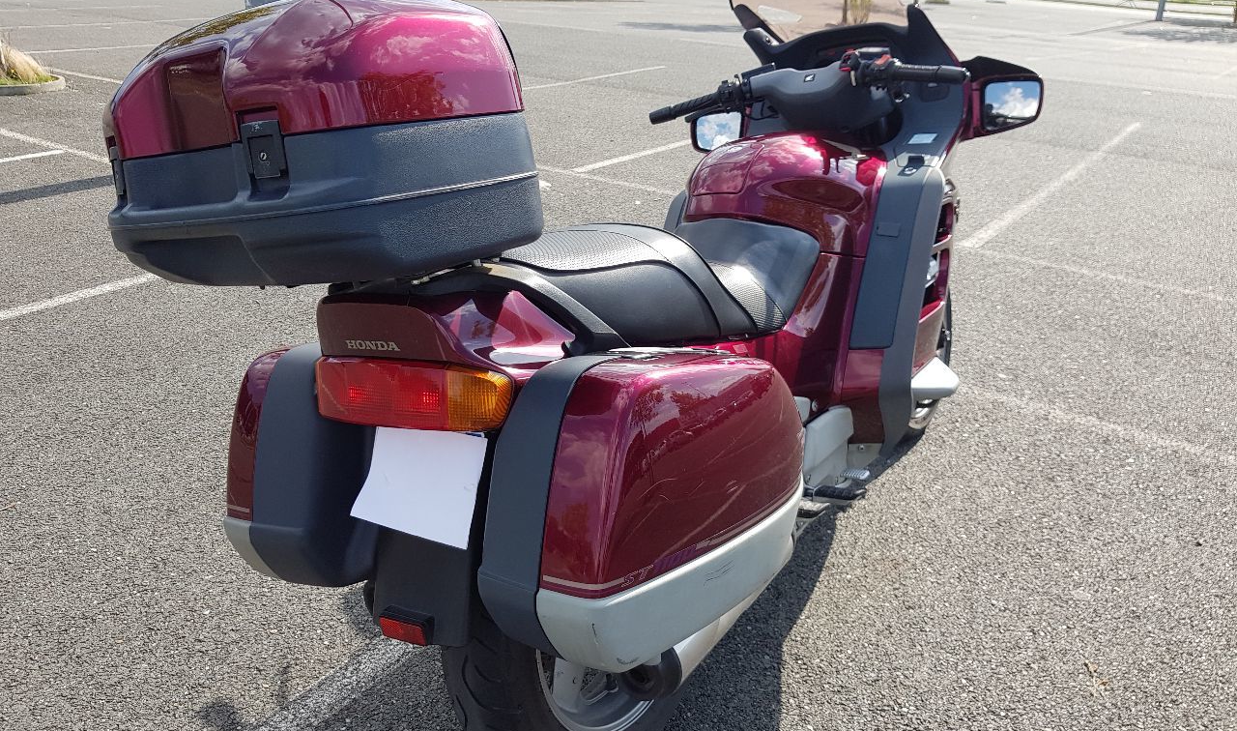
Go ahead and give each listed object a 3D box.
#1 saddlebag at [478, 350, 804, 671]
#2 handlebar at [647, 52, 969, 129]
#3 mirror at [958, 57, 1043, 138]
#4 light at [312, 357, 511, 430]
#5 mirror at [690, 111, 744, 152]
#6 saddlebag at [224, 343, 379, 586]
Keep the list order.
[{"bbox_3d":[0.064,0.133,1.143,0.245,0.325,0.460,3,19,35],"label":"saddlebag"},{"bbox_3d":[0.429,-0.609,2.107,0.760,0.160,0.220,3,19,35],"label":"handlebar"},{"bbox_3d":[0.894,-0.620,2.141,0.180,0.165,0.160,3,19,35],"label":"mirror"},{"bbox_3d":[-0.263,0.020,1.172,0.360,0.087,0.095,3,19,35],"label":"light"},{"bbox_3d":[0.306,-0.649,2.556,0.180,0.165,0.160,3,19,35],"label":"mirror"},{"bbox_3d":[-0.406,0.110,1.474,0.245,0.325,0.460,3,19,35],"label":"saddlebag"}]

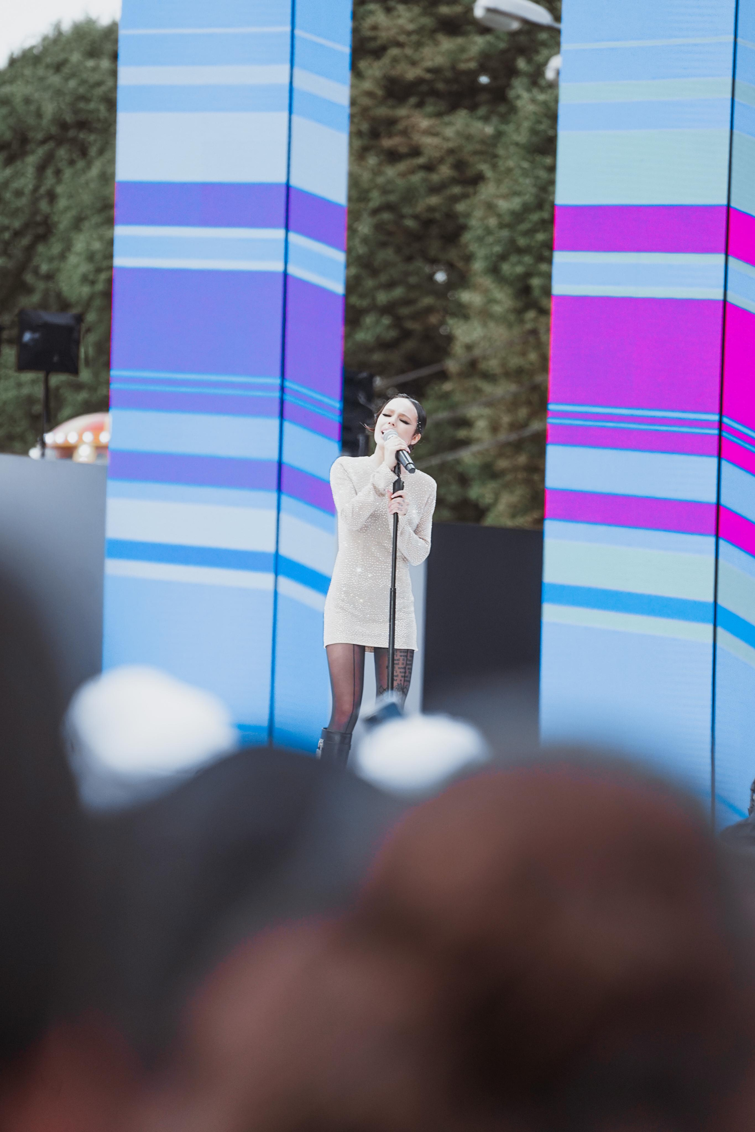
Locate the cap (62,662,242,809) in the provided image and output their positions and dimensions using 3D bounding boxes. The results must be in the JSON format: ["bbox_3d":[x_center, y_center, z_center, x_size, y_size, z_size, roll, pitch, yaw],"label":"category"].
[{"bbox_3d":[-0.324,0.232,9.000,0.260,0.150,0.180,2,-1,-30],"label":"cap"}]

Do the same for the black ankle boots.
[{"bbox_3d":[-0.167,0.817,23.750,0.140,0.370,0.270,1,-1,21],"label":"black ankle boots"}]

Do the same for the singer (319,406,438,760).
[{"bbox_3d":[0.000,0.193,23.800,0.470,1.680,0.380,1,-1,12],"label":"singer"}]

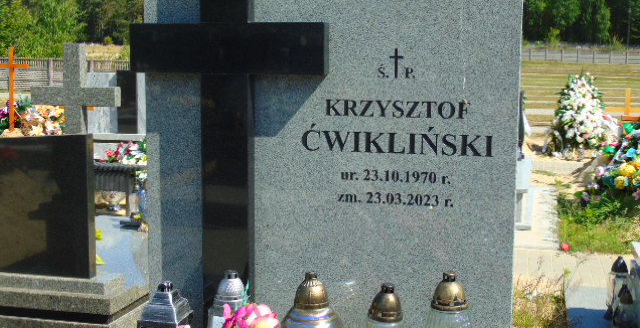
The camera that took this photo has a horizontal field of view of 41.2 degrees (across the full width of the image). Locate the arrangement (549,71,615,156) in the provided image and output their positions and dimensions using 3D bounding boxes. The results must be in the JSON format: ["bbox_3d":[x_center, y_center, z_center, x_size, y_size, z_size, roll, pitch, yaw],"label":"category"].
[{"bbox_3d":[3.247,-0.629,10.750,0.780,1.020,0.500,0,7,-5],"label":"arrangement"}]

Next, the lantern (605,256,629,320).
[{"bbox_3d":[1.321,0.551,3.750,0.105,0.280,0.105,2,7,13],"label":"lantern"}]

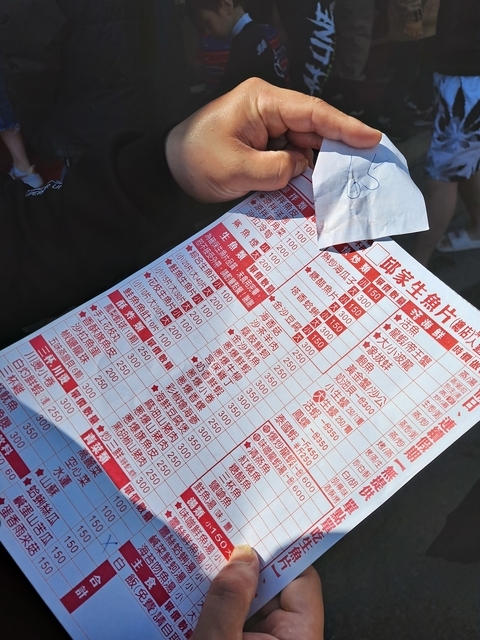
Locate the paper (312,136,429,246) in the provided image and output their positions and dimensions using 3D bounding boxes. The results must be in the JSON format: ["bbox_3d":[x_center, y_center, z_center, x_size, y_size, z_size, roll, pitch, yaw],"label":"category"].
[{"bbox_3d":[0.090,-0.090,0.305,0.077,0.080,0.020,-6,-10,2],"label":"paper"}]

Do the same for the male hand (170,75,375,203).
[{"bbox_3d":[0.026,-0.129,0.318,0.148,0.082,0.080,0,34,0],"label":"male hand"}]

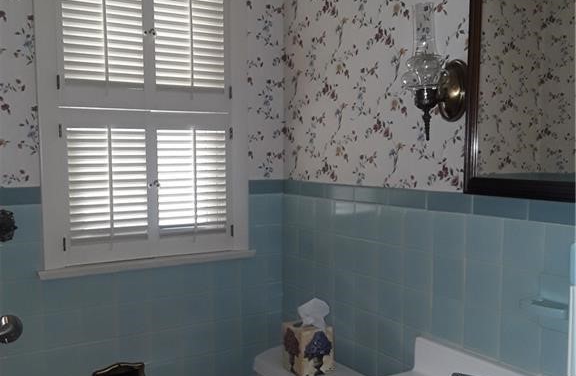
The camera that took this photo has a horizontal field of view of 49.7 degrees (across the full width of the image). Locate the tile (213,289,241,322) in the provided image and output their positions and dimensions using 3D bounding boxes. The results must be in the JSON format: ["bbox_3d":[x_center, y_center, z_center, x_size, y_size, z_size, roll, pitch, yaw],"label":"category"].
[{"bbox_3d":[-0.216,0.406,2.154,0.107,0.107,0.010,-2,4,-32],"label":"tile"}]

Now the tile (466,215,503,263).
[{"bbox_3d":[0.468,0.122,1.480,0.010,0.107,0.108,-2,4,-32],"label":"tile"}]

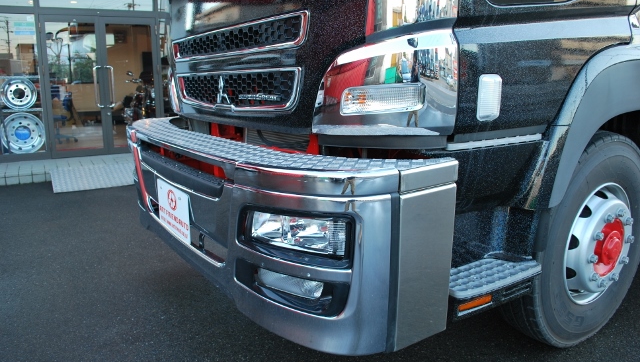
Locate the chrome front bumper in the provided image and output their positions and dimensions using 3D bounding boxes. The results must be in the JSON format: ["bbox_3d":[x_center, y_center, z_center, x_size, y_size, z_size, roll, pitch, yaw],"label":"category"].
[{"bbox_3d":[-0.502,0.055,2.363,0.540,0.560,2.460,-8,14,-34],"label":"chrome front bumper"}]

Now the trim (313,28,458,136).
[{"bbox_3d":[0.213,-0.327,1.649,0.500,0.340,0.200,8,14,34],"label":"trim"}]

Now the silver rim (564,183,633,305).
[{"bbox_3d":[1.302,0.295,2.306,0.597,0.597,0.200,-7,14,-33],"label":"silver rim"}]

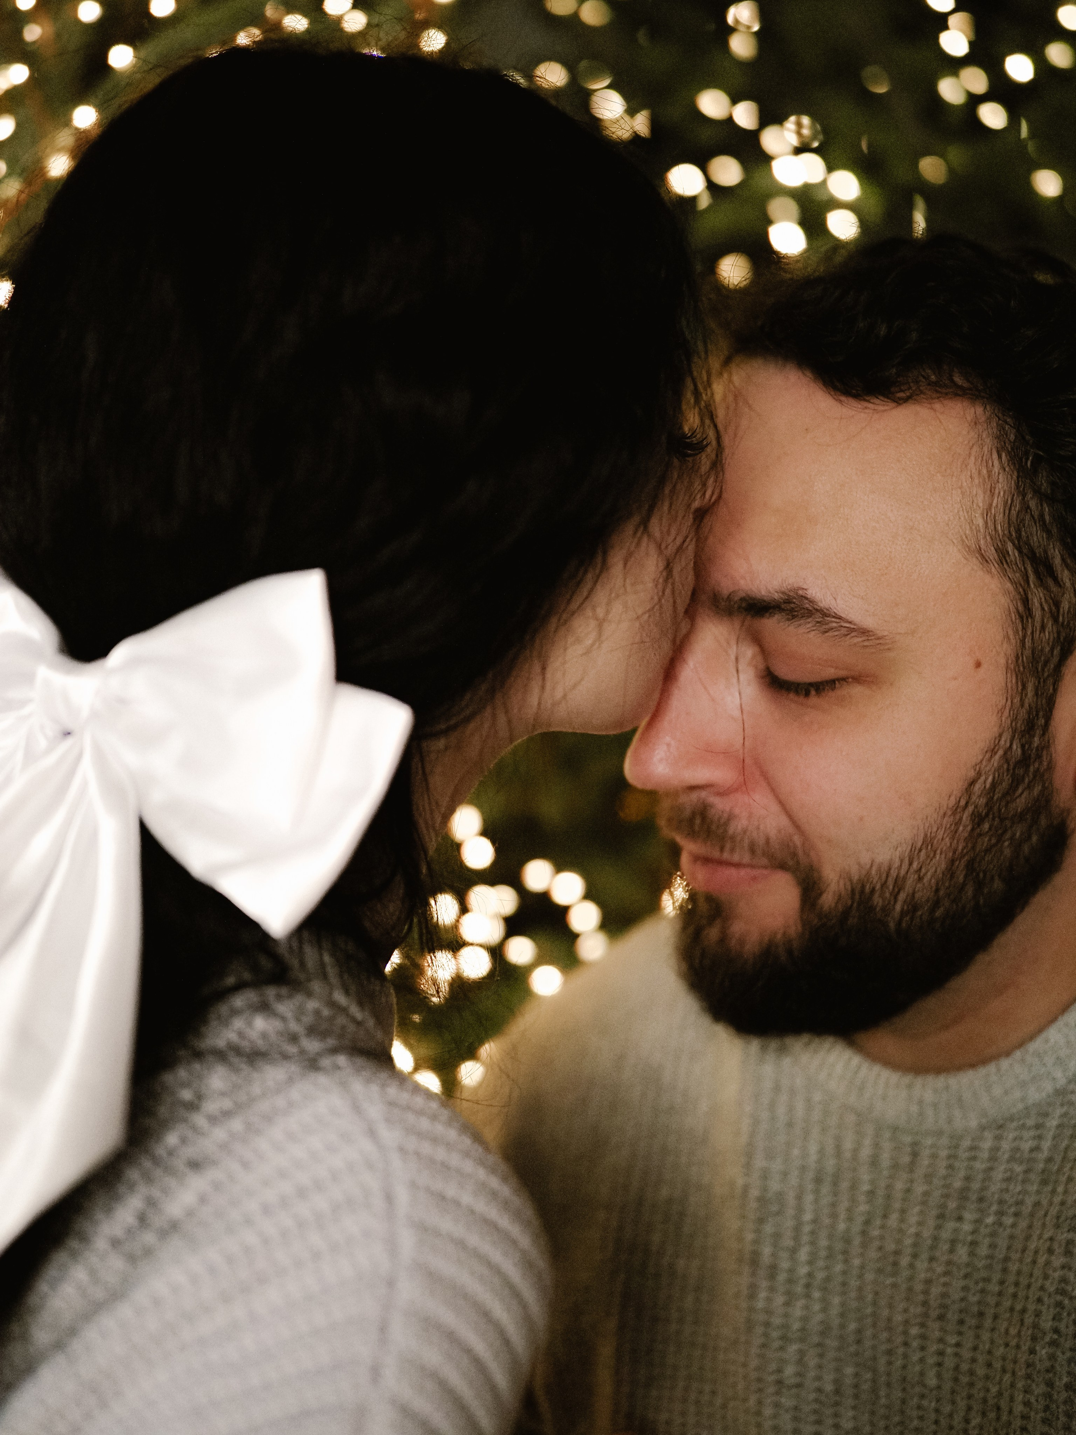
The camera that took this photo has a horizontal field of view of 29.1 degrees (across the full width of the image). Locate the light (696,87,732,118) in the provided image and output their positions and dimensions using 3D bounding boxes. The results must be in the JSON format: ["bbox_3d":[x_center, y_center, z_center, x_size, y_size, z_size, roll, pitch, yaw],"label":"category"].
[{"bbox_3d":[0.113,-0.394,1.330,0.022,0.020,0.020,0,5,0],"label":"light"}]

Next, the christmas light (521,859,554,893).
[{"bbox_3d":[0.000,0.093,1.220,0.019,0.019,0.018,0,5,0],"label":"christmas light"}]

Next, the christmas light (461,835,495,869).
[{"bbox_3d":[-0.036,0.079,1.220,0.019,0.020,0.018,0,5,0],"label":"christmas light"}]

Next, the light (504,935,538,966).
[{"bbox_3d":[-0.010,0.137,1.220,0.019,0.018,0.017,0,5,0],"label":"light"}]

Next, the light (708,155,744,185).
[{"bbox_3d":[0.120,-0.351,1.330,0.022,0.019,0.019,0,5,0],"label":"light"}]

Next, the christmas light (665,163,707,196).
[{"bbox_3d":[0.094,-0.342,1.320,0.025,0.021,0.022,0,5,0],"label":"christmas light"}]

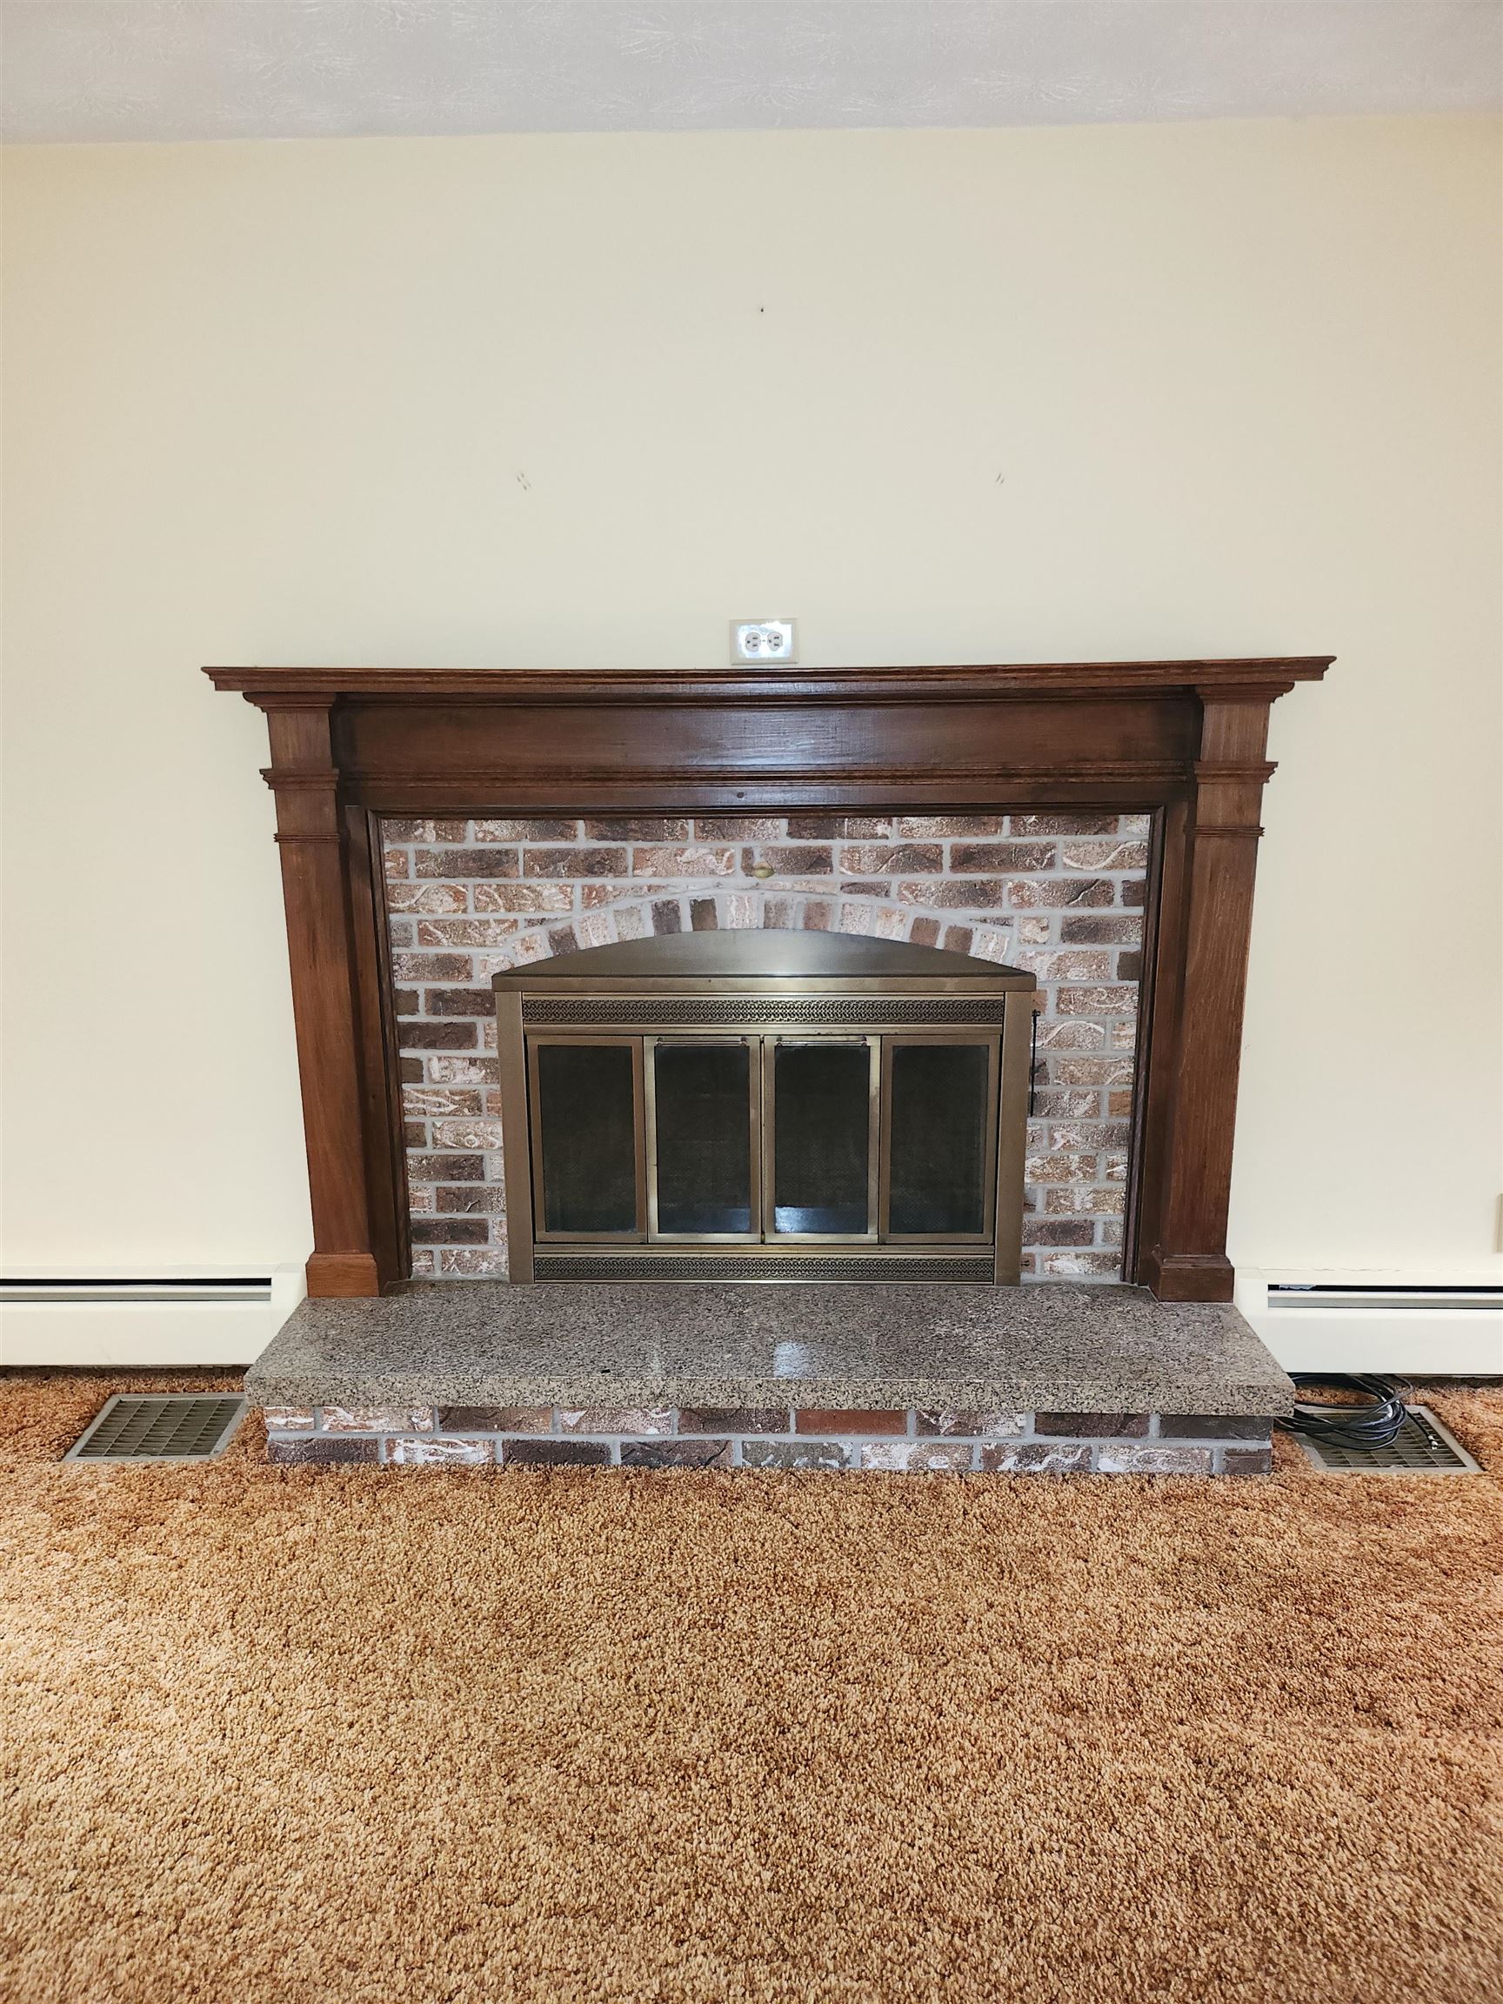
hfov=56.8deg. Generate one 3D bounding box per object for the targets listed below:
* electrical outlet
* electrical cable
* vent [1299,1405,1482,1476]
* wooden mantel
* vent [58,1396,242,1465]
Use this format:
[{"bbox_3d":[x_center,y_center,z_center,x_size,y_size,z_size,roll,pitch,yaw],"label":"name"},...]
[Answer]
[{"bbox_3d":[0.023,-0.651,2.515,0.123,0.079,0.010,0,13,2],"label":"electrical outlet"},{"bbox_3d":[1.076,0.746,2.590,0.300,0.070,0.220,0,13,2],"label":"electrical cable"},{"bbox_3d":[1.135,0.793,2.532,0.273,0.015,0.235,0,13,2],"label":"vent"},{"bbox_3d":[0.025,-0.012,2.577,1.914,1.196,0.185,0,13,2],"label":"wooden mantel"},{"bbox_3d":[-1.100,0.794,2.602,0.273,0.015,0.238,0,13,2],"label":"vent"}]

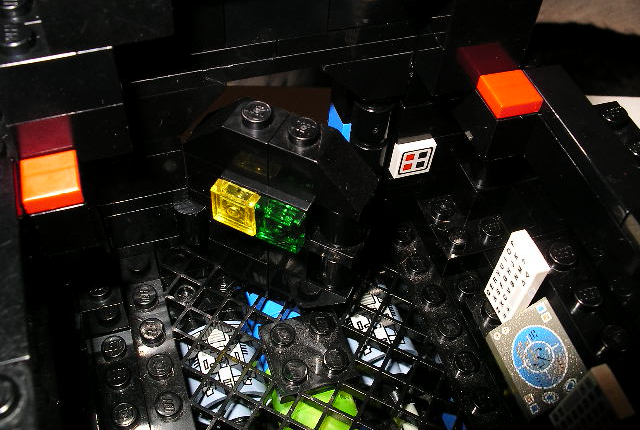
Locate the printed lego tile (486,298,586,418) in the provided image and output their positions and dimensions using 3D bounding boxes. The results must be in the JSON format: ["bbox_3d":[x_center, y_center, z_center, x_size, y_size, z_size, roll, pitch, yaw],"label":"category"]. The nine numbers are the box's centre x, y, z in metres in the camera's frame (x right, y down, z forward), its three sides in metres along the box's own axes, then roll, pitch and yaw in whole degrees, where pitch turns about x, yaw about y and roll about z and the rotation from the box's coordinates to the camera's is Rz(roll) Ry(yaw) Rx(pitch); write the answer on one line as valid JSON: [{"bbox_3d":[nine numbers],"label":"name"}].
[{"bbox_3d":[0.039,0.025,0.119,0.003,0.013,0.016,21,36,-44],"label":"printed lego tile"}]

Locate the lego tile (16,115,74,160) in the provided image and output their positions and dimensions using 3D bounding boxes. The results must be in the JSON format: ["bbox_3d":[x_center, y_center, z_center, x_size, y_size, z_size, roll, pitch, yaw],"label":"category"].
[{"bbox_3d":[-0.042,-0.012,0.105,0.008,0.003,0.008,-13,54,-14],"label":"lego tile"}]

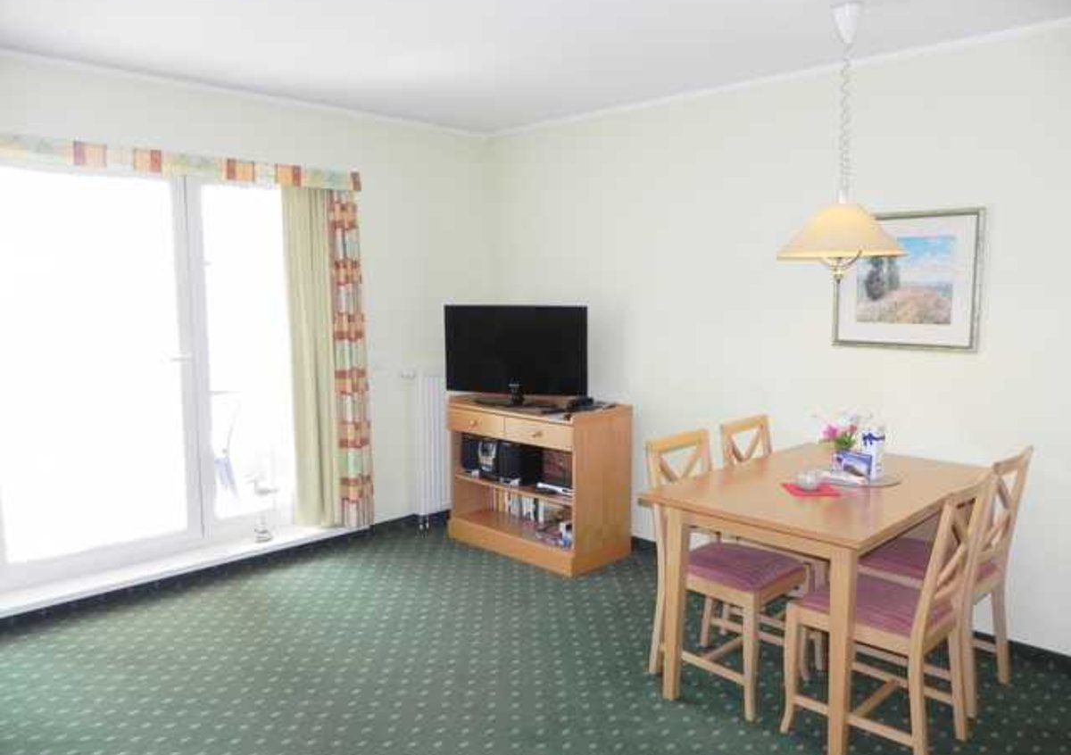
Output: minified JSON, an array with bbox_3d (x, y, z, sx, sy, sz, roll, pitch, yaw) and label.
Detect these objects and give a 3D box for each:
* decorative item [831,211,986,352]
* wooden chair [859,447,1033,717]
[{"bbox_3d":[1.569,-0.414,3.428,0.600,0.570,0.030,6,9,44],"label":"decorative item"},{"bbox_3d":[1.508,0.708,3.023,0.500,0.900,0.430,6,9,44],"label":"wooden chair"}]

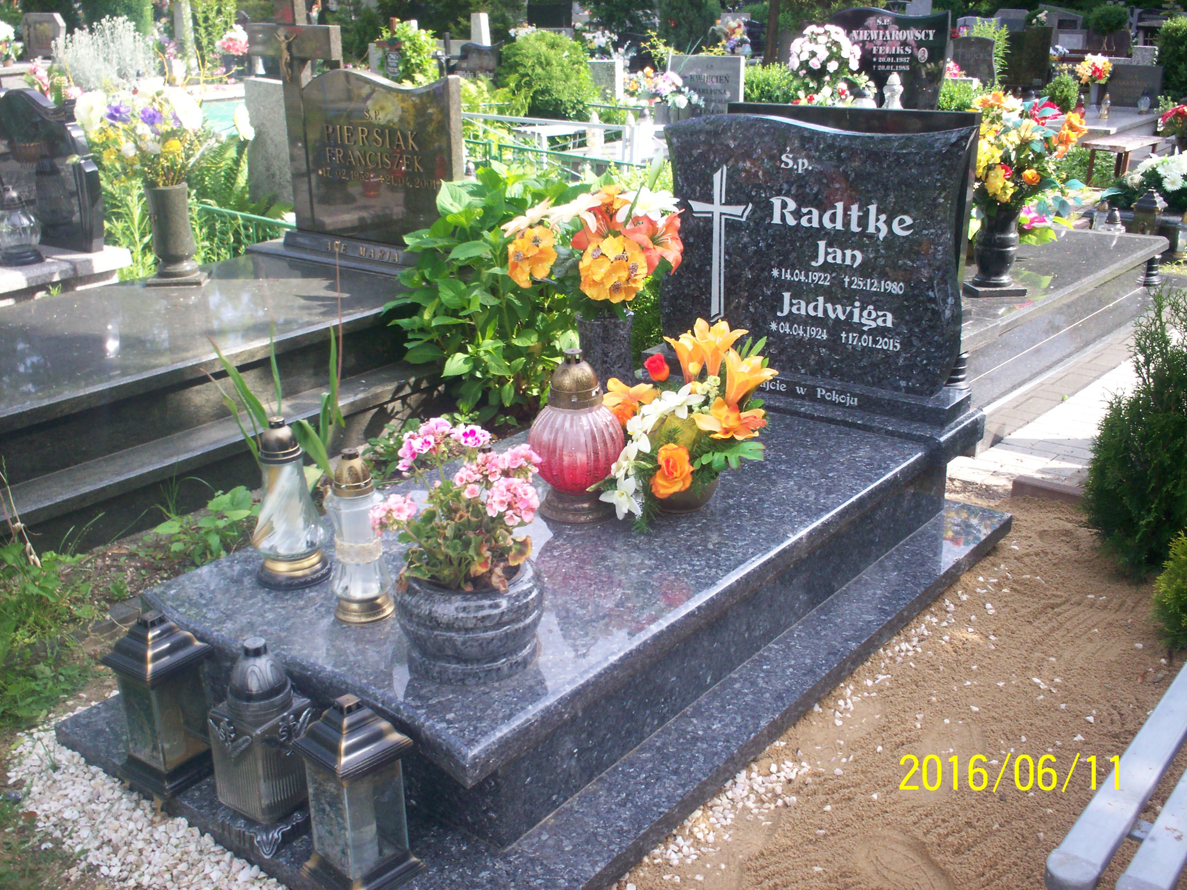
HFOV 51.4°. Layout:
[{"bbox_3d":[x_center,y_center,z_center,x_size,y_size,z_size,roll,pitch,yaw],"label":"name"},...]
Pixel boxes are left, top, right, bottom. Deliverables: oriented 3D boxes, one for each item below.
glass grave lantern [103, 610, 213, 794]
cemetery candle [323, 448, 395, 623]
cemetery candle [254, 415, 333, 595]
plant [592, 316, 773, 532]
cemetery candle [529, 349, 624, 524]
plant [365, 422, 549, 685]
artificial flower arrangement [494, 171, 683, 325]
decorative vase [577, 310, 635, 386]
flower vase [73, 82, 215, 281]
[{"bbox_3d":[-0.698,0.411,2.015,0.127,0.300,0.127,15,26,36],"label":"glass grave lantern"},{"bbox_3d":[-0.412,0.151,2.157,0.108,0.307,0.108,-1,21,0],"label":"cemetery candle"},{"bbox_3d":[-0.575,0.097,2.300,0.142,0.312,0.142,-1,21,0],"label":"cemetery candle"},{"bbox_3d":[0.192,-0.062,2.576,0.370,0.390,0.330,15,26,36],"label":"plant"},{"bbox_3d":[-0.037,-0.030,2.566,0.195,0.345,0.195,-1,21,0],"label":"cemetery candle"},{"bbox_3d":[-0.215,0.158,1.983,0.270,0.410,0.260,-1,21,0],"label":"plant"},{"bbox_3d":[-0.003,-0.462,2.856,0.400,0.330,0.360,15,26,36],"label":"artificial flower arrangement"},{"bbox_3d":[0.037,-0.204,3.135,0.145,0.265,0.145,-1,21,0],"label":"decorative vase"},{"bbox_3d":[-1.378,-0.809,3.824,0.440,0.580,0.380,15,26,36],"label":"flower vase"}]

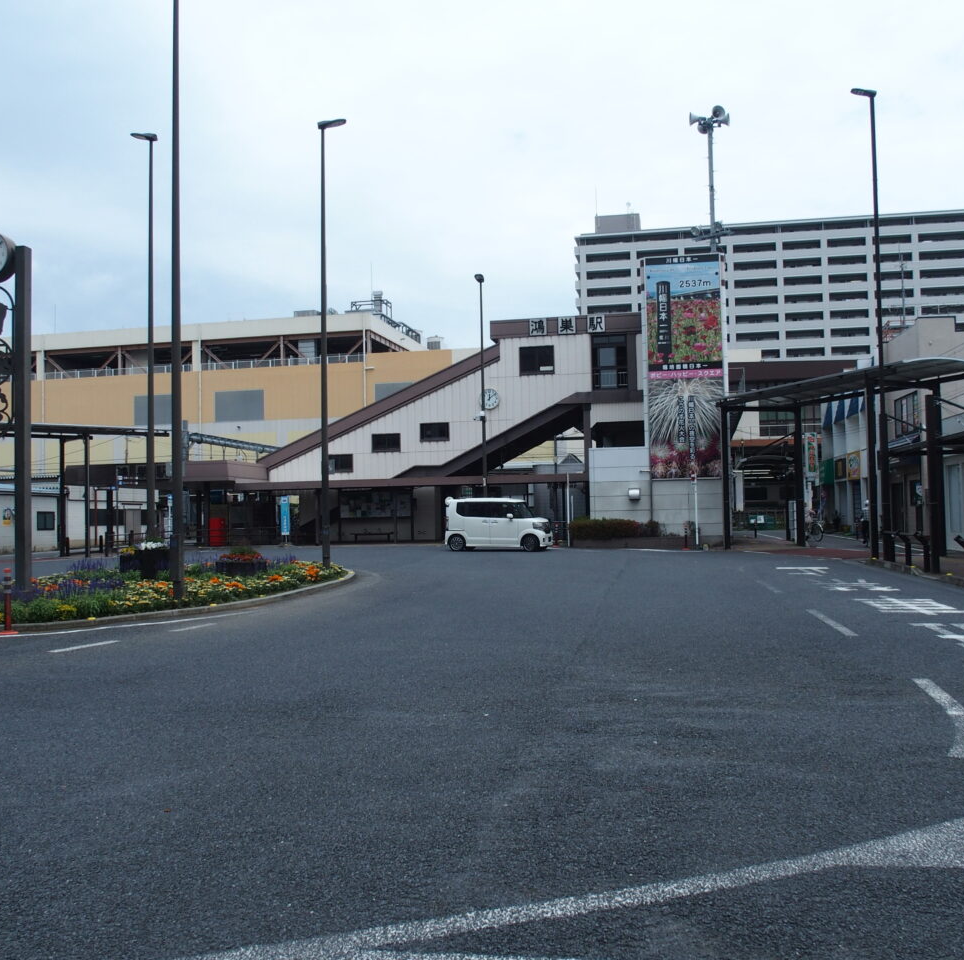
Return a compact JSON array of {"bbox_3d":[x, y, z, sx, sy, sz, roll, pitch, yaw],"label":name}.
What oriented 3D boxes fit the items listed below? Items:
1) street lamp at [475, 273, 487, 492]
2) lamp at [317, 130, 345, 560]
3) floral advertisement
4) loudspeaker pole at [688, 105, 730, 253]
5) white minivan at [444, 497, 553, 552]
[{"bbox_3d":[0.006,-2.859,38.454,0.300,9.700,0.650,-1,-2,12],"label":"street lamp"},{"bbox_3d":[-3.194,-2.926,22.366,0.640,9.757,0.270,-1,-2,10],"label":"lamp"},{"bbox_3d":[6.744,-3.741,34.398,2.500,7.450,0.200,-1,-2,11],"label":"floral advertisement"},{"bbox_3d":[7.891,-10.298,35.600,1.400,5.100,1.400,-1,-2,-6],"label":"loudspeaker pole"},{"bbox_3d":[0.551,1.475,34.550,3.395,1.780,1.475,-2,-2,14],"label":"white minivan"}]

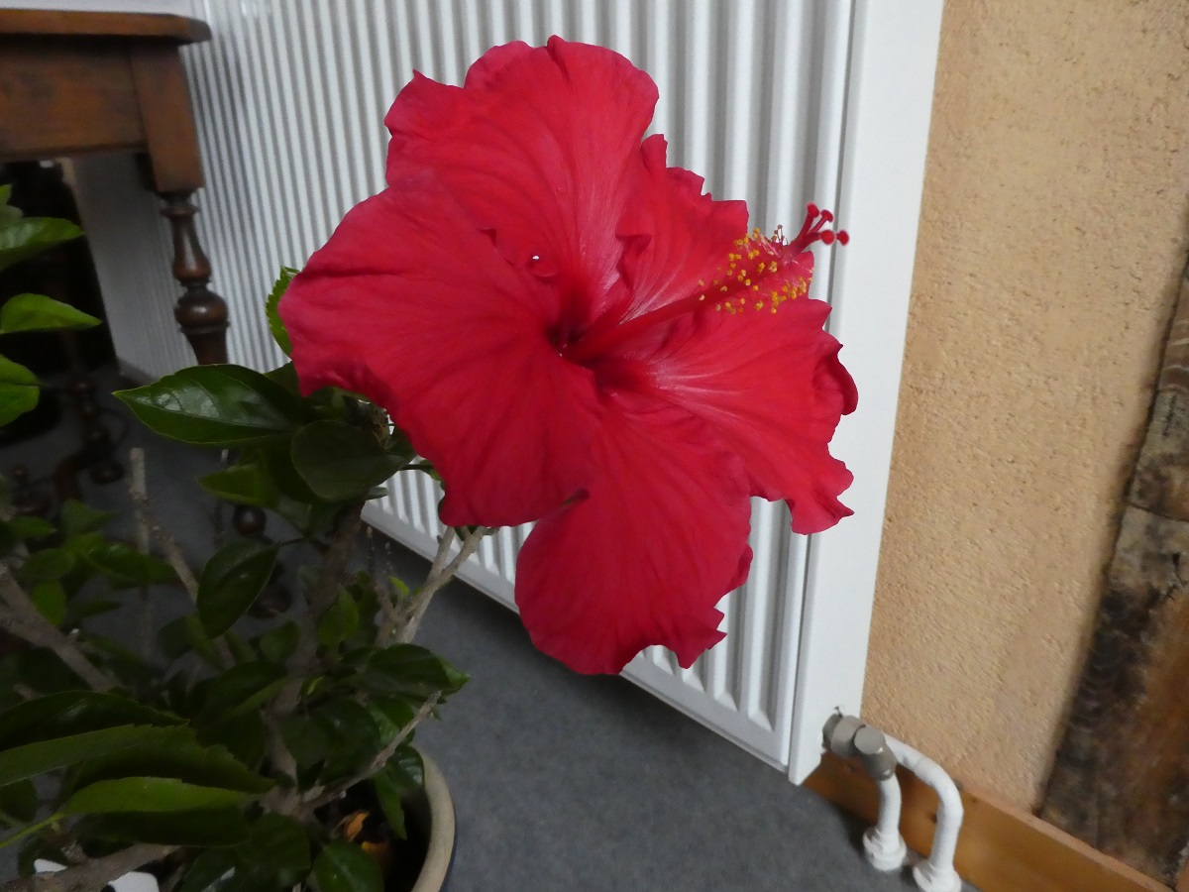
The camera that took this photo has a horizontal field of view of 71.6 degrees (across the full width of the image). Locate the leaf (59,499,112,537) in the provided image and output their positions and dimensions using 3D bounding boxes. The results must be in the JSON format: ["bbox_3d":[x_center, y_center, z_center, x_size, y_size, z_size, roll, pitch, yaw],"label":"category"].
[{"bbox_3d":[-0.289,0.042,0.470,0.029,0.009,0.022,-3,53,12],"label":"leaf"}]

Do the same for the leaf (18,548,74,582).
[{"bbox_3d":[-0.306,0.066,0.460,0.030,0.008,0.021,-13,46,-12],"label":"leaf"}]

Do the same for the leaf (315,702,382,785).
[{"bbox_3d":[-0.123,0.148,0.410,0.034,0.036,0.020,-9,22,-19],"label":"leaf"}]

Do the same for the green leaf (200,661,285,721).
[{"bbox_3d":[-0.179,0.125,0.420,0.042,0.023,0.020,-12,23,-26],"label":"green leaf"}]

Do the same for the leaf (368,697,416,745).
[{"bbox_3d":[-0.101,0.136,0.410,0.027,0.026,0.018,-7,21,-16],"label":"leaf"}]

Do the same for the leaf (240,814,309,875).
[{"bbox_3d":[-0.141,0.176,0.365,0.027,0.009,0.031,-25,56,-24],"label":"leaf"}]

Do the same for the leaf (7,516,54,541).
[{"bbox_3d":[-0.315,0.046,0.460,0.027,0.006,0.018,6,41,12],"label":"leaf"}]

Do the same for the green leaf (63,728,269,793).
[{"bbox_3d":[-0.161,0.119,0.310,0.074,0.014,0.030,3,36,-12],"label":"green leaf"}]

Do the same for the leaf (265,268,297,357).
[{"bbox_3d":[-0.134,-0.057,0.360,0.027,0.046,0.016,-9,22,-19],"label":"leaf"}]

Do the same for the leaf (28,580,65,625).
[{"bbox_3d":[-0.319,0.091,0.480,0.021,0.025,0.012,-16,25,-35],"label":"leaf"}]

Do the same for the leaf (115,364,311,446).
[{"bbox_3d":[-0.130,-0.014,0.280,0.064,0.010,0.036,11,27,-6],"label":"leaf"}]

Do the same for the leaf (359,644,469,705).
[{"bbox_3d":[-0.086,0.108,0.390,0.050,0.019,0.023,-7,21,-14],"label":"leaf"}]

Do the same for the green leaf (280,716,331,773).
[{"bbox_3d":[-0.135,0.139,0.385,0.025,0.008,0.030,-10,62,-12],"label":"green leaf"}]

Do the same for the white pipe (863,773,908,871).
[{"bbox_3d":[0.230,0.297,0.652,0.035,0.082,0.034,-19,27,-40],"label":"white pipe"}]

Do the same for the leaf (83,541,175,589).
[{"bbox_3d":[-0.271,0.070,0.480,0.050,0.020,0.020,-14,24,-30],"label":"leaf"}]

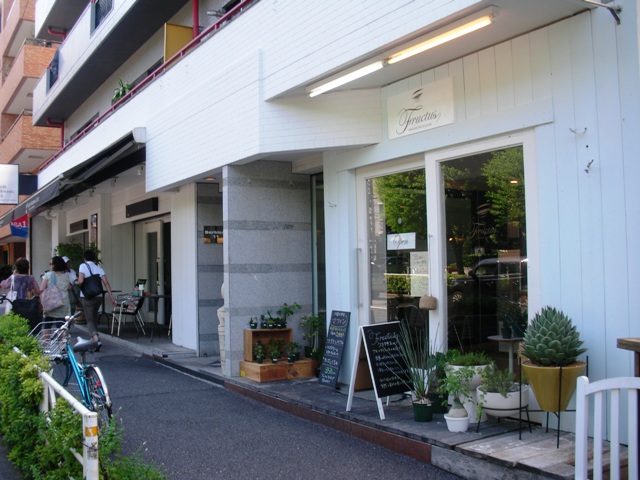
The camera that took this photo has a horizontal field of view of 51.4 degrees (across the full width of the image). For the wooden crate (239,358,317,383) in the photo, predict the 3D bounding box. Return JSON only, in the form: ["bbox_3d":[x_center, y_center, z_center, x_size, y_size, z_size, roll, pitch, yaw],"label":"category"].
[{"bbox_3d":[-0.508,1.496,7.673,0.670,0.180,0.480,0,-3,-33],"label":"wooden crate"}]

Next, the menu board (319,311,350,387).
[{"bbox_3d":[0.157,1.159,7.092,0.030,0.797,0.373,16,-10,-28],"label":"menu board"}]

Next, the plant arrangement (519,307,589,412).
[{"bbox_3d":[1.666,0.853,4.749,0.471,0.720,0.470,-2,-2,19],"label":"plant arrangement"}]

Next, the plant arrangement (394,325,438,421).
[{"bbox_3d":[0.776,1.057,5.350,0.355,0.795,0.380,-1,-2,0],"label":"plant arrangement"}]

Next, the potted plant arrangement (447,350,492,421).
[{"bbox_3d":[1.216,1.187,5.395,0.397,0.584,0.390,-2,-2,13],"label":"potted plant arrangement"}]

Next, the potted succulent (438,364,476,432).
[{"bbox_3d":[1.033,1.191,5.000,0.263,0.495,0.270,-1,-2,0],"label":"potted succulent"}]

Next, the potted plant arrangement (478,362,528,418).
[{"bbox_3d":[1.405,1.156,5.097,0.398,0.409,0.390,-2,-2,15],"label":"potted plant arrangement"}]

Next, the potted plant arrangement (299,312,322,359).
[{"bbox_3d":[-0.119,1.194,8.319,0.270,0.540,0.270,-1,-3,-1],"label":"potted plant arrangement"}]

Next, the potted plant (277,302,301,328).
[{"bbox_3d":[-0.392,0.939,8.282,0.270,0.300,0.240,-1,-3,-3],"label":"potted plant"}]

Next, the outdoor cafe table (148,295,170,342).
[{"bbox_3d":[-2.900,1.372,11.839,0.700,0.740,0.700,0,-3,-34],"label":"outdoor cafe table"}]

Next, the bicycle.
[{"bbox_3d":[-2.118,1.174,5.779,0.570,1.060,1.720,0,-3,-33],"label":"bicycle"}]

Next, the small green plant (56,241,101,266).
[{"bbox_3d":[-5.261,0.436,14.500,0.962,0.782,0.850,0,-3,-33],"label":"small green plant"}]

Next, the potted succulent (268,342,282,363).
[{"bbox_3d":[-0.511,1.286,7.594,0.165,0.234,0.140,-1,-2,-4],"label":"potted succulent"}]

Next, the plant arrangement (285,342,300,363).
[{"bbox_3d":[-0.316,1.293,7.650,0.169,0.223,0.170,0,-3,-33],"label":"plant arrangement"}]

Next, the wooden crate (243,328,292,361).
[{"bbox_3d":[-0.606,1.243,7.921,0.500,0.345,0.180,0,-2,-28],"label":"wooden crate"}]

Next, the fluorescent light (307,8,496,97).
[{"bbox_3d":[0.514,-1.479,5.586,0.110,0.100,2.460,0,-3,-33],"label":"fluorescent light"}]

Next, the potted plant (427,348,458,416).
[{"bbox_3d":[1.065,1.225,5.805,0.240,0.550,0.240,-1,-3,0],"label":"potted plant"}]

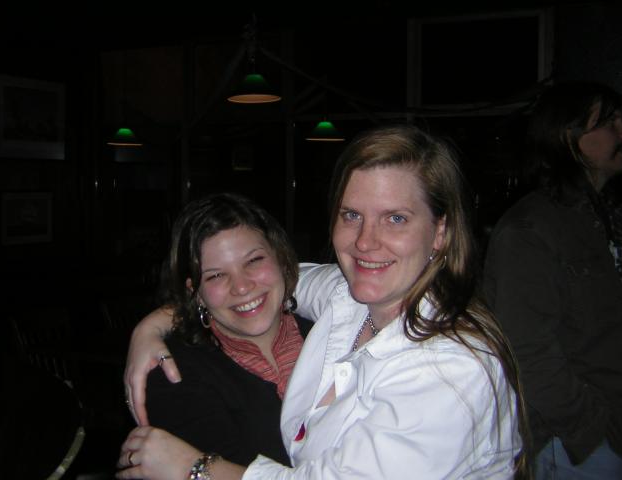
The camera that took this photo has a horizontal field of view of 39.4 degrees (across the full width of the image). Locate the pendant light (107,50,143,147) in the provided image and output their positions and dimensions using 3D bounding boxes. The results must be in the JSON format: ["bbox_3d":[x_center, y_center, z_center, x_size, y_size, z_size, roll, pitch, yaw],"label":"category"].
[{"bbox_3d":[-1.566,-1.186,7.302,0.295,0.788,0.295,0,3,0],"label":"pendant light"}]

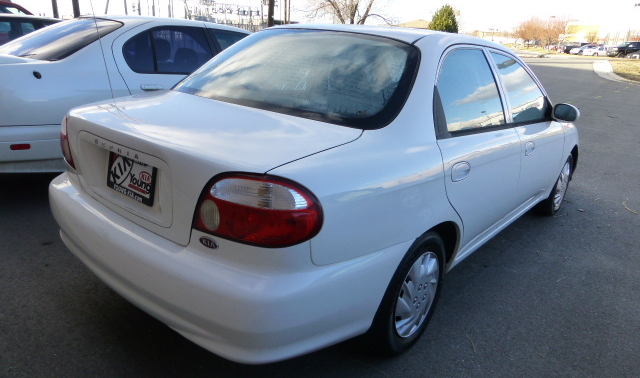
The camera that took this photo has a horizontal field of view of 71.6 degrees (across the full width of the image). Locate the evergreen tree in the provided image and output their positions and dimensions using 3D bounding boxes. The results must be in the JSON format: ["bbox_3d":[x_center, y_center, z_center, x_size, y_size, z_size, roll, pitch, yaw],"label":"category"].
[{"bbox_3d":[12.576,-16.227,45.000,3.000,4.300,3.000,4,19,0],"label":"evergreen tree"}]

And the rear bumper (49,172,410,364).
[{"bbox_3d":[-0.528,0.192,1.951,1.690,0.470,0.780,18,23,37],"label":"rear bumper"}]

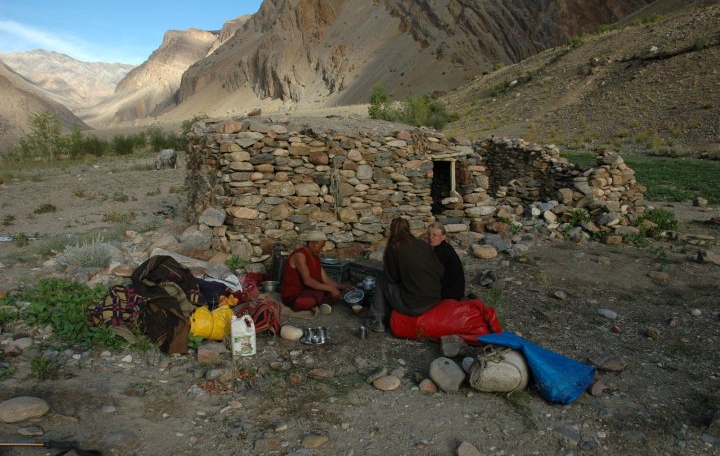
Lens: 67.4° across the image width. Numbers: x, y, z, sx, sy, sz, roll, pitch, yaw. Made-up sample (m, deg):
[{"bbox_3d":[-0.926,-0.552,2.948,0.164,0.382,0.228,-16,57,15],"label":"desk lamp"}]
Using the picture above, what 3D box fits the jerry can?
[{"bbox_3d":[-0.857,0.794,3.989,0.180,0.300,0.120,-3,10,-15],"label":"jerry can"}]

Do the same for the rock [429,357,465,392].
[{"bbox_3d":[0.561,0.937,3.465,0.215,0.200,0.170,2,10,10],"label":"rock"}]

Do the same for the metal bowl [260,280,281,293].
[{"bbox_3d":[-0.912,0.601,5.500,0.205,0.085,0.205,-2,10,-10],"label":"metal bowl"}]

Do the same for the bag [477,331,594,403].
[{"bbox_3d":[1.200,0.924,3.735,0.380,0.220,0.800,-6,10,-34],"label":"bag"}]

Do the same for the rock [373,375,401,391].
[{"bbox_3d":[0.173,0.995,3.466,0.170,0.085,0.120,1,10,3],"label":"rock"}]

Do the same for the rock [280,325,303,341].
[{"bbox_3d":[-0.547,0.839,4.314,0.175,0.100,0.130,-1,10,-7],"label":"rock"}]

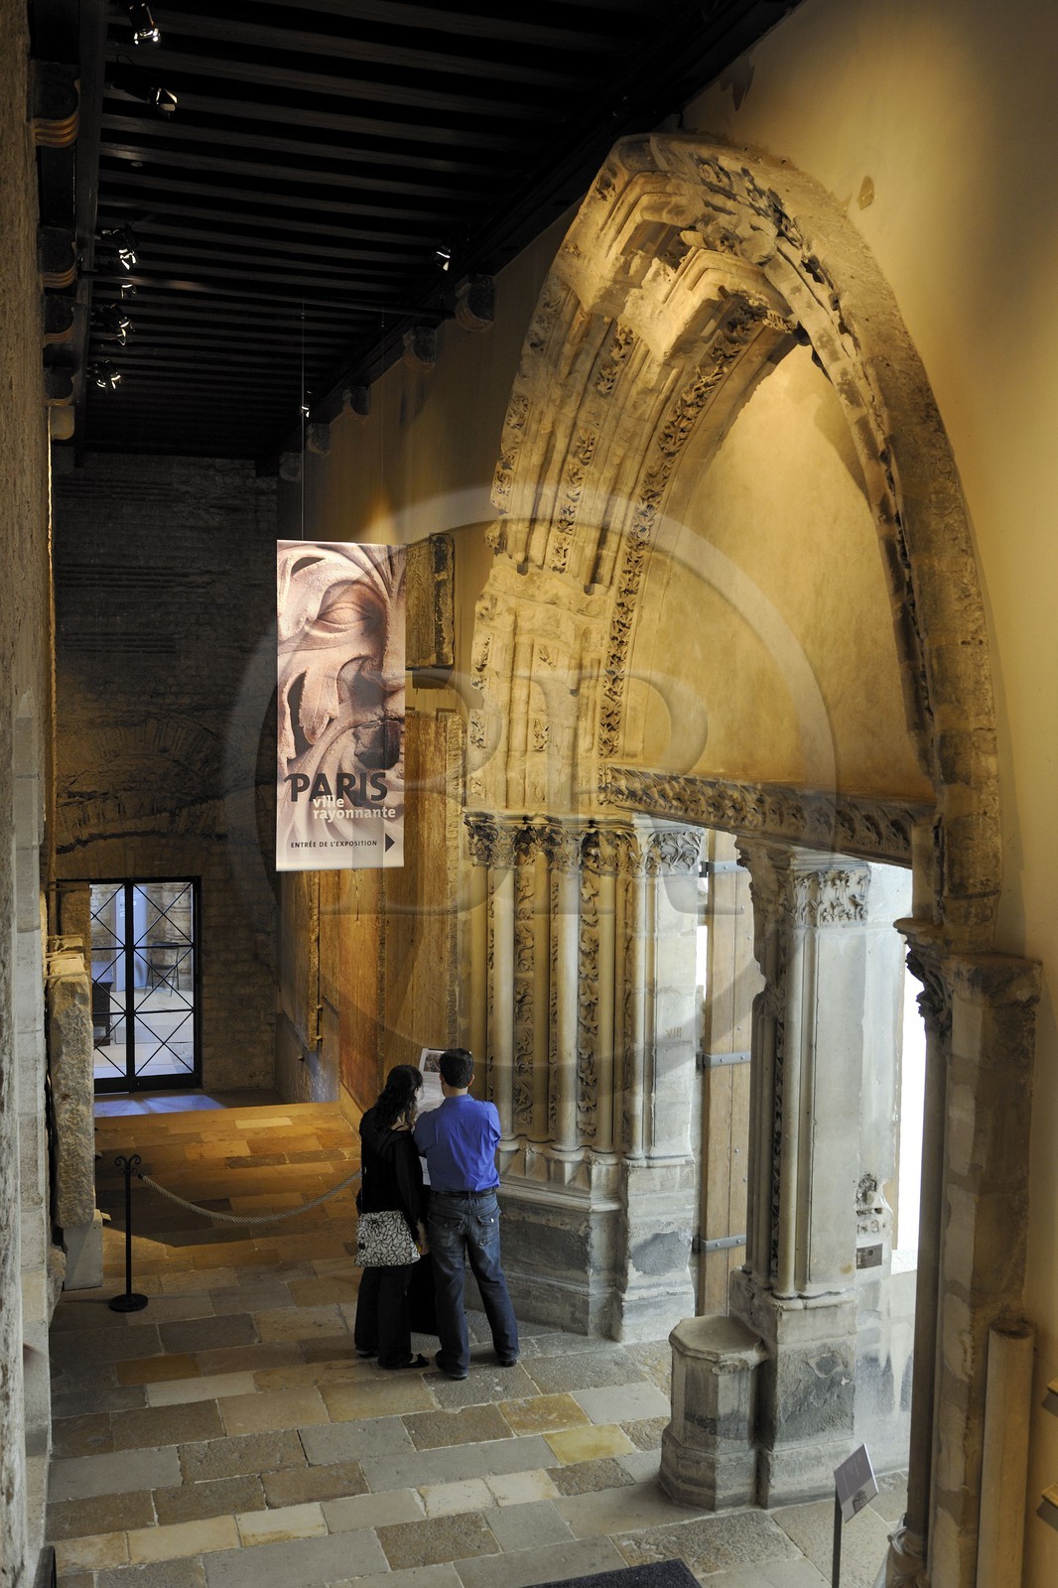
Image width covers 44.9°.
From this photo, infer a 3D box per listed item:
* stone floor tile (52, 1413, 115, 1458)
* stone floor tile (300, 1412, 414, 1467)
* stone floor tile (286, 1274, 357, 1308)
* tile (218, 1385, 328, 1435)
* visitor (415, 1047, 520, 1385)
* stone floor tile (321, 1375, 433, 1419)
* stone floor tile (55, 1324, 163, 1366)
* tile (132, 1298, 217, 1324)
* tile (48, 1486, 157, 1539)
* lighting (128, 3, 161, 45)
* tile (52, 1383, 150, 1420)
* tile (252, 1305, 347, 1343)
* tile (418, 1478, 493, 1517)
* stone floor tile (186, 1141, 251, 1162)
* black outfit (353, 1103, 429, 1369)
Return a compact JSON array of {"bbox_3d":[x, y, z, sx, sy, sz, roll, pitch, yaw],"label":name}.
[{"bbox_3d":[-2.260,3.231,6.402,0.350,0.035,0.369,-1,4,-15],"label":"stone floor tile"},{"bbox_3d":[-0.851,3.211,6.322,0.510,0.030,0.325,0,5,-17],"label":"stone floor tile"},{"bbox_3d":[-1.199,3.047,7.818,0.502,0.030,0.322,1,5,-18],"label":"stone floor tile"},{"bbox_3d":[-1.310,3.183,6.567,0.513,0.030,0.359,0,5,-18],"label":"tile"},{"bbox_3d":[-0.349,2.217,6.914,0.540,1.768,0.500,-1,7,-16],"label":"visitor"},{"bbox_3d":[-0.801,3.219,6.778,0.565,0.035,0.358,-1,4,-15],"label":"stone floor tile"},{"bbox_3d":[-2.346,3.062,7.091,0.598,0.030,0.347,1,5,-14],"label":"stone floor tile"},{"bbox_3d":[-2.111,3.035,7.525,0.496,0.030,0.342,1,5,-17],"label":"tile"},{"bbox_3d":[-1.893,3.205,5.655,0.468,0.030,0.276,1,5,-16],"label":"tile"},{"bbox_3d":[-1.478,-2.966,4.926,0.100,0.110,0.150,2,-36,23],"label":"lighting"},{"bbox_3d":[-2.277,3.210,6.722,0.525,0.035,0.258,-1,4,-15],"label":"tile"},{"bbox_3d":[-1.333,3.111,7.476,0.502,0.030,0.380,0,5,-16],"label":"tile"},{"bbox_3d":[-0.329,3.279,5.933,0.320,0.035,0.218,-1,4,-15],"label":"tile"},{"bbox_3d":[-2.441,2.805,10.022,0.502,0.030,0.341,1,5,-18],"label":"stone floor tile"},{"bbox_3d":[-0.750,2.404,6.992,0.430,1.430,0.360,4,6,35],"label":"black outfit"}]

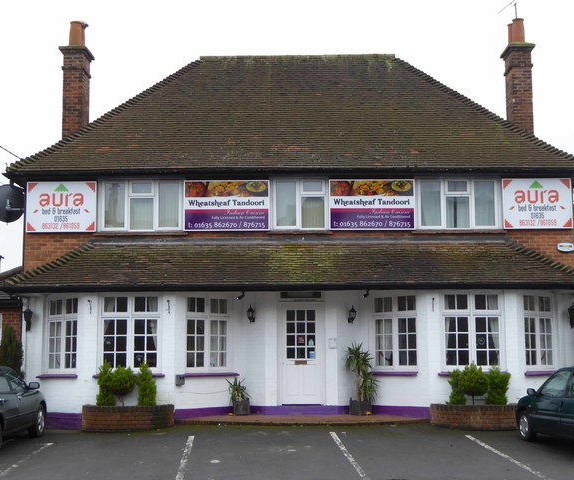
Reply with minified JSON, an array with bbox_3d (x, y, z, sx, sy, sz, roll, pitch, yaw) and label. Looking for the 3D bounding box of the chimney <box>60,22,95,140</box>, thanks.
[{"bbox_3d":[-4.969,-3.787,23.157,0.600,2.877,0.950,0,-7,1],"label":"chimney"}]

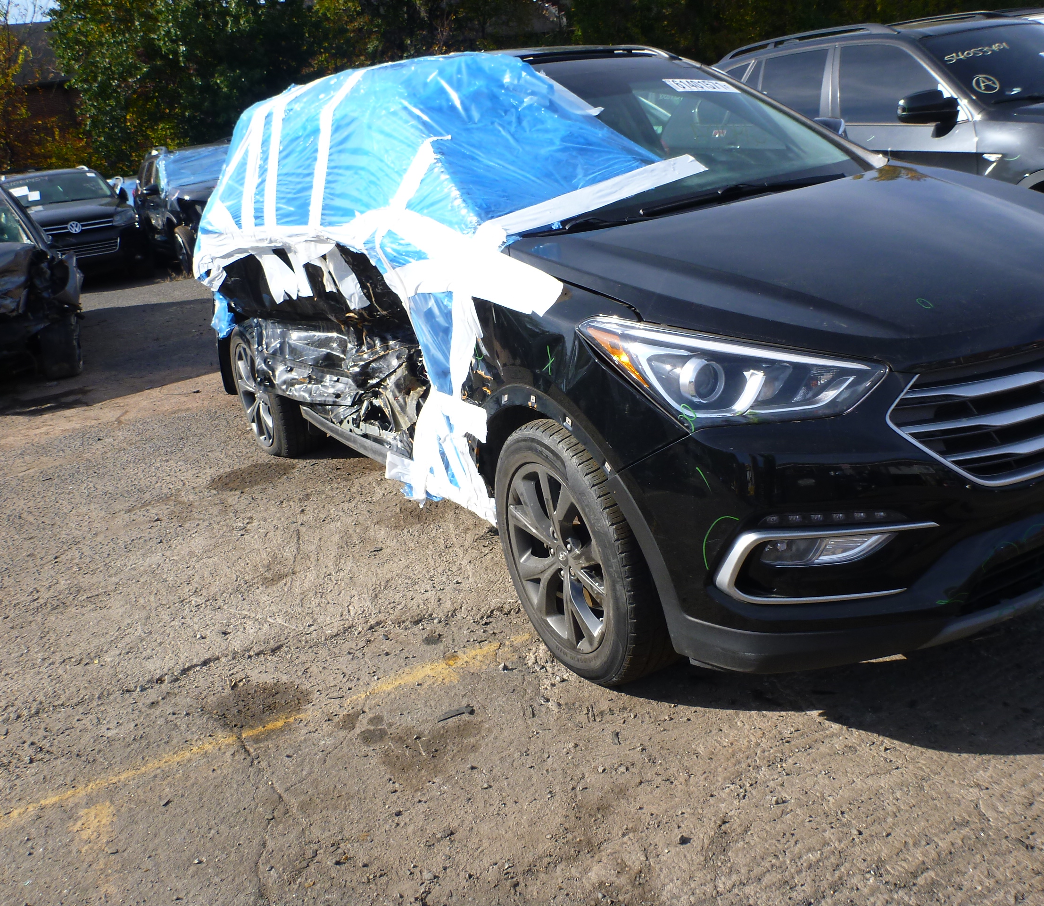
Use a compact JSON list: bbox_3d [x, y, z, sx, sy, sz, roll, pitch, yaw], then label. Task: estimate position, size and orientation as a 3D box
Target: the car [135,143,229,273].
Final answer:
[{"bbox_3d":[-4.930,-3.980,15.600,2.000,1.740,4.820,-16,20,-25],"label":"car"}]

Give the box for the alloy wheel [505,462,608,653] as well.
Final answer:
[{"bbox_3d":[0.155,0.259,2.594,0.200,0.520,0.520,-16,20,-25],"label":"alloy wheel"}]

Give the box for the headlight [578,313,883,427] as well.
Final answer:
[{"bbox_3d":[0.440,-0.184,2.125,0.380,0.230,0.600,-17,20,-28],"label":"headlight"}]

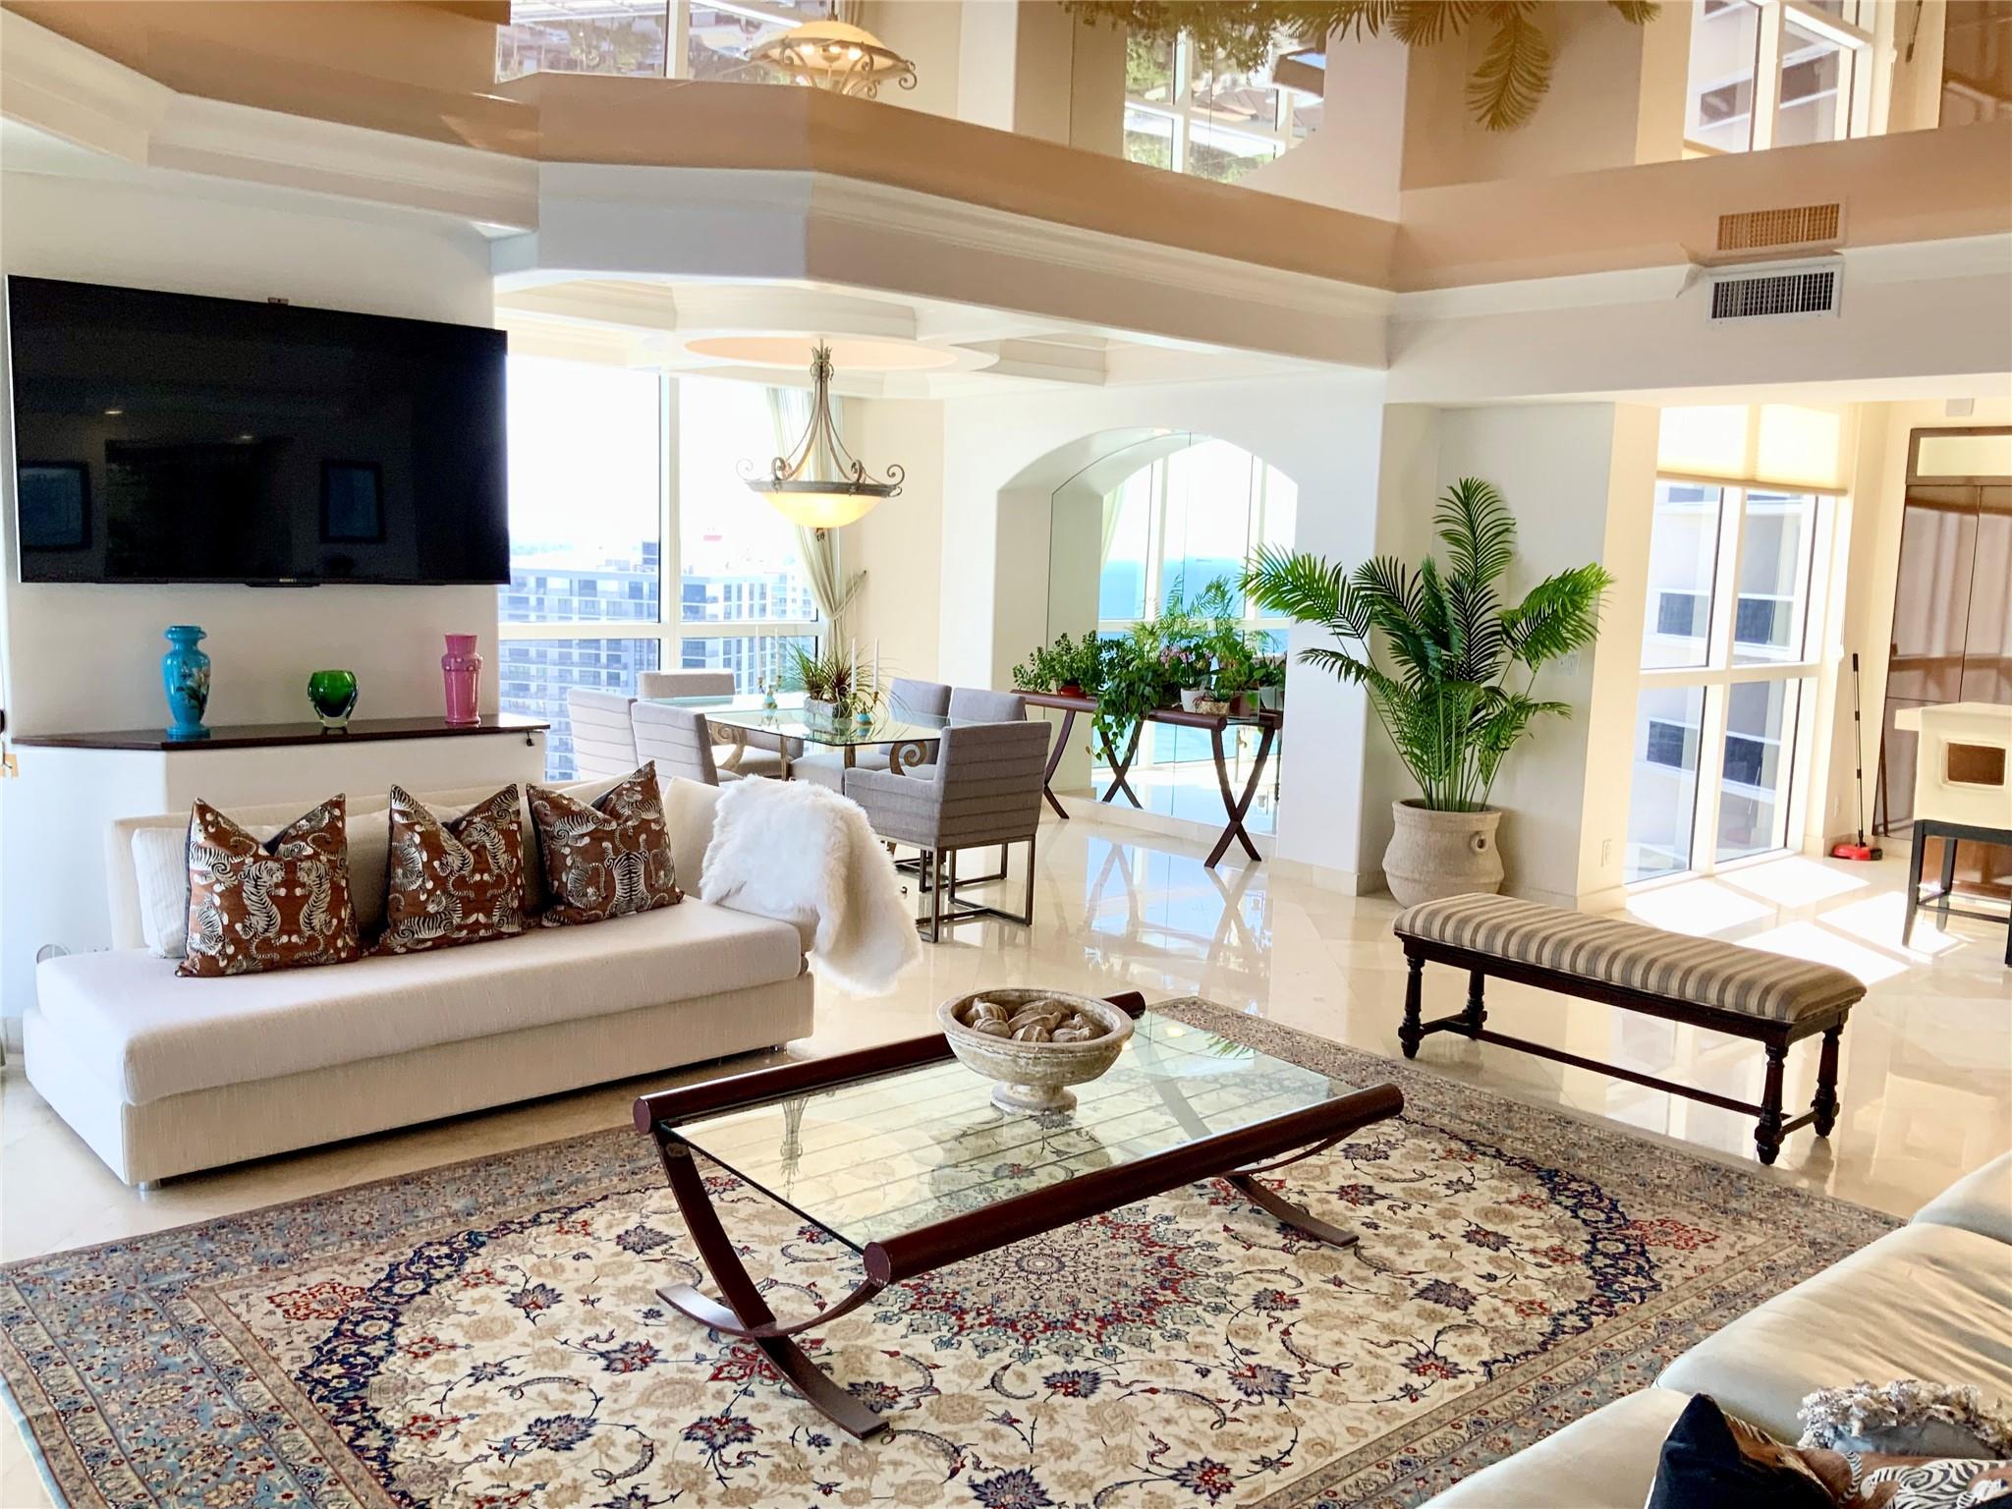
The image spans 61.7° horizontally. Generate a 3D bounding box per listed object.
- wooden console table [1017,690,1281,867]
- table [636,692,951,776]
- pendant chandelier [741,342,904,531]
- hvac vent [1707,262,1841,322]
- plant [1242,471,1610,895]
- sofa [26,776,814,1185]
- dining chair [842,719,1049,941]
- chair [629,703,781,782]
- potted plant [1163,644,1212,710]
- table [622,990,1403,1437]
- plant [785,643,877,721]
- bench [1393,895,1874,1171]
[{"bbox_3d":[0.689,0.089,9.089,0.416,0.777,1.649,-4,9,-40],"label":"wooden console table"},{"bbox_3d":[-0.902,0.194,7.929,0.989,0.750,1.962,-4,9,-40],"label":"table"},{"bbox_3d":[-0.791,-1.362,7.273,0.694,0.816,0.694,2,7,0],"label":"pendant chandelier"},{"bbox_3d":[2.879,-1.740,6.338,0.031,0.207,0.510,-4,9,-40],"label":"hvac vent"},{"bbox_3d":[1.878,-0.262,7.515,1.539,1.939,1.193,4,7,14],"label":"plant"},{"bbox_3d":[-1.550,0.529,4.821,2.060,0.734,0.928,-5,10,-43],"label":"sofa"},{"bbox_3d":[-0.255,0.263,6.885,0.551,0.841,0.653,-5,10,-43],"label":"dining chair"},{"bbox_3d":[-1.162,0.215,7.052,0.663,0.836,0.530,-5,10,-43],"label":"chair"},{"bbox_3d":[0.945,-0.380,8.696,0.228,0.320,0.251,-4,9,-40],"label":"potted plant"},{"bbox_3d":[0.050,0.923,3.661,1.468,0.394,0.942,-4,9,-40],"label":"table"},{"bbox_3d":[-0.826,-0.351,7.891,0.345,0.353,0.393,-4,9,-40],"label":"plant"},{"bbox_3d":[1.759,0.745,4.902,0.449,0.500,1.193,-5,10,-43],"label":"bench"}]

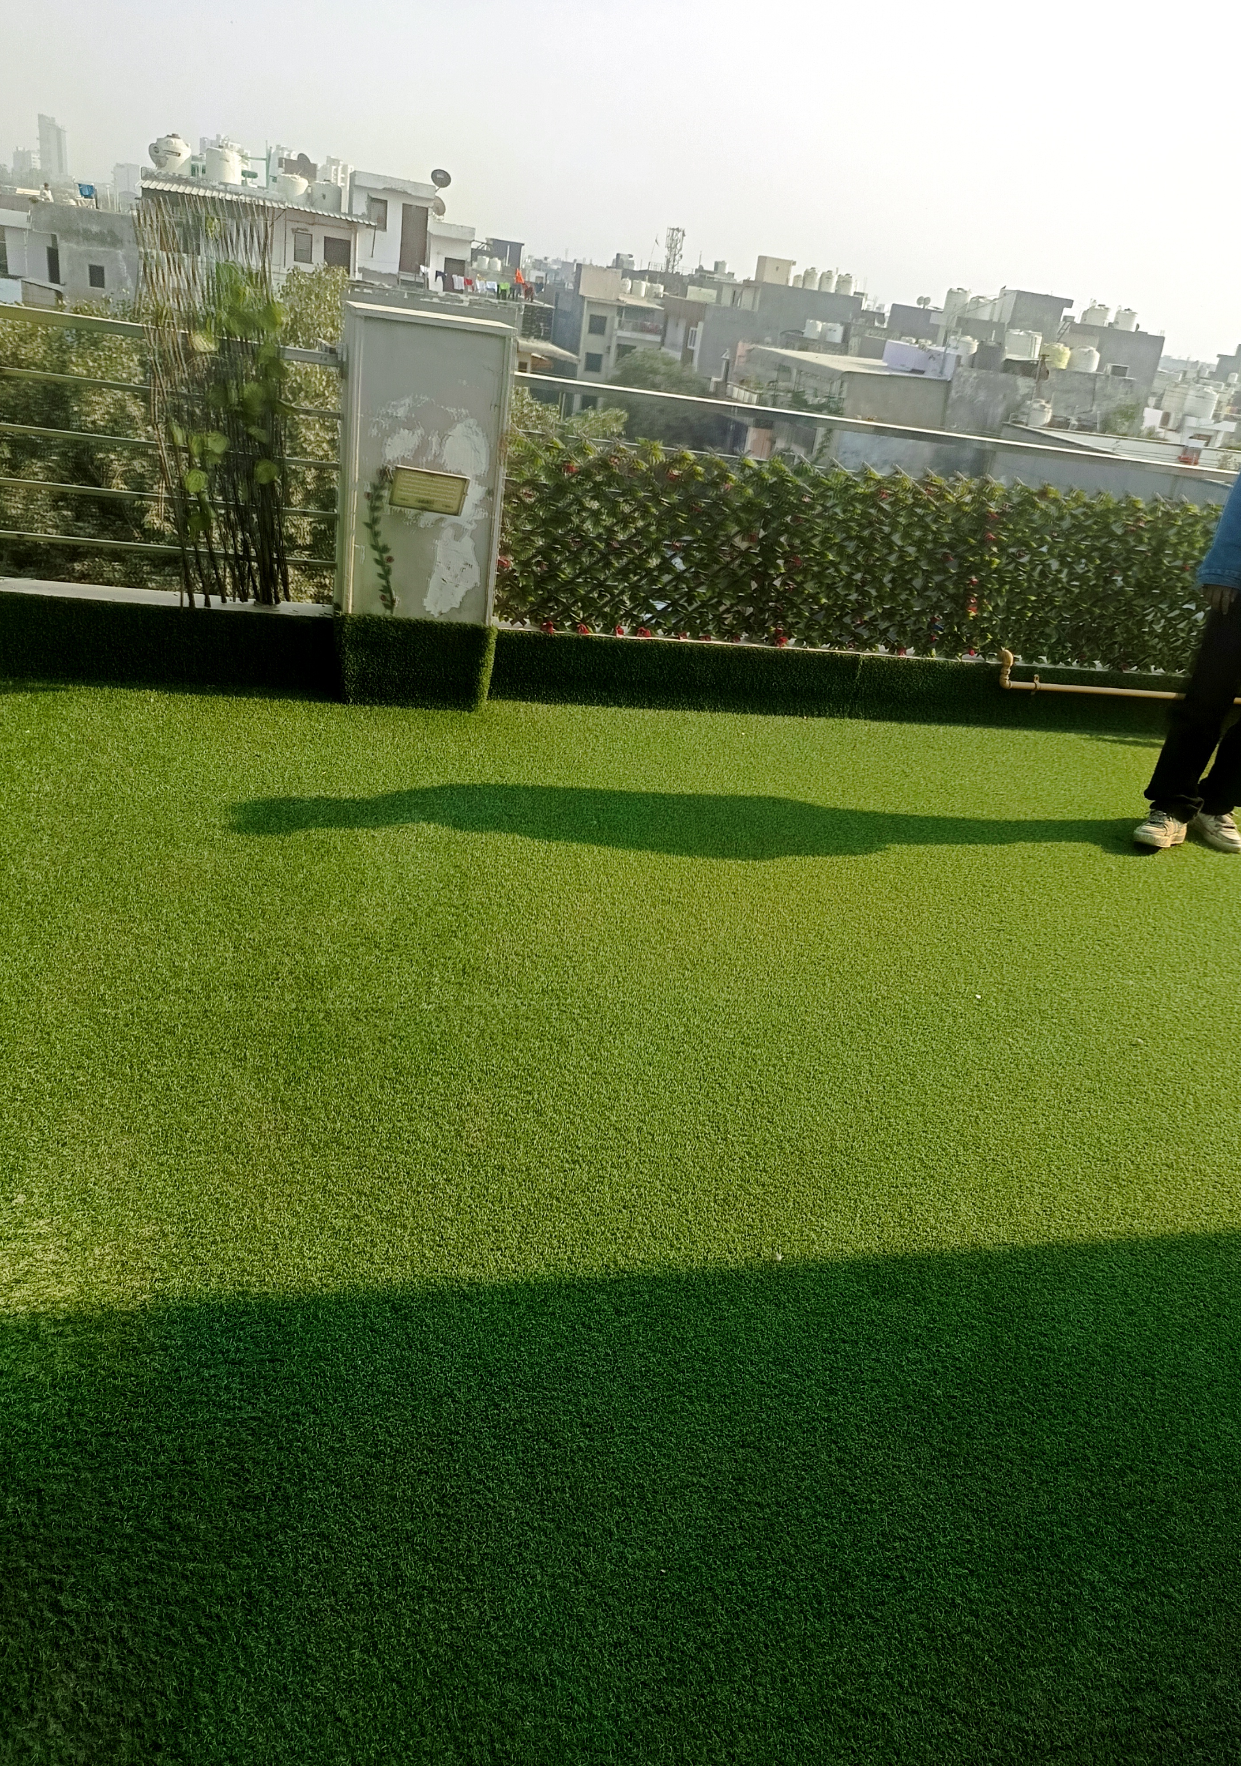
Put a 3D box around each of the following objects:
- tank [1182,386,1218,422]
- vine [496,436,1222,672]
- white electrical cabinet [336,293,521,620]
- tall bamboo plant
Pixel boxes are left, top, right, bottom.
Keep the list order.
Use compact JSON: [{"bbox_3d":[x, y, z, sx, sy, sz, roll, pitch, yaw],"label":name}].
[{"bbox_3d":[22.269,-18.376,47.000,1.100,1.200,1.100,18,27,18],"label":"tank"},{"bbox_3d":[1.008,-1.156,4.507,2.939,0.664,0.096,1,27,-16],"label":"vine"},{"bbox_3d":[-0.647,-1.336,3.934,0.484,0.907,0.356,1,27,-16],"label":"white electrical cabinet"},{"bbox_3d":[-1.222,-1.430,3.746,0.455,1.165,0.185,1,27,-16],"label":"tall bamboo plant"}]

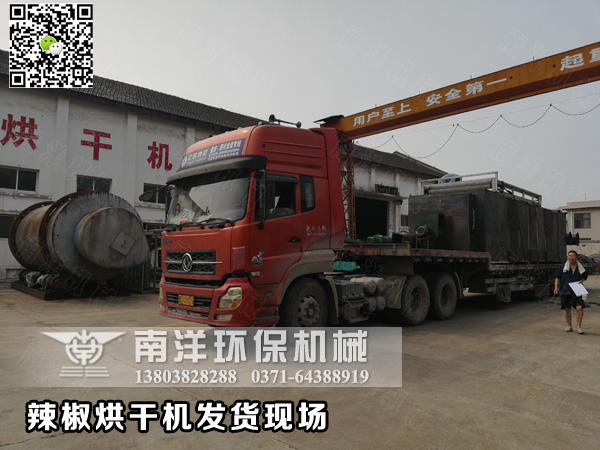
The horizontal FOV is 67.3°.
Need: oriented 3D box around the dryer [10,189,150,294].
[{"bbox_3d":[-8.254,0.694,16.386,3.040,3.500,7.000,5,-5,-43],"label":"dryer"}]

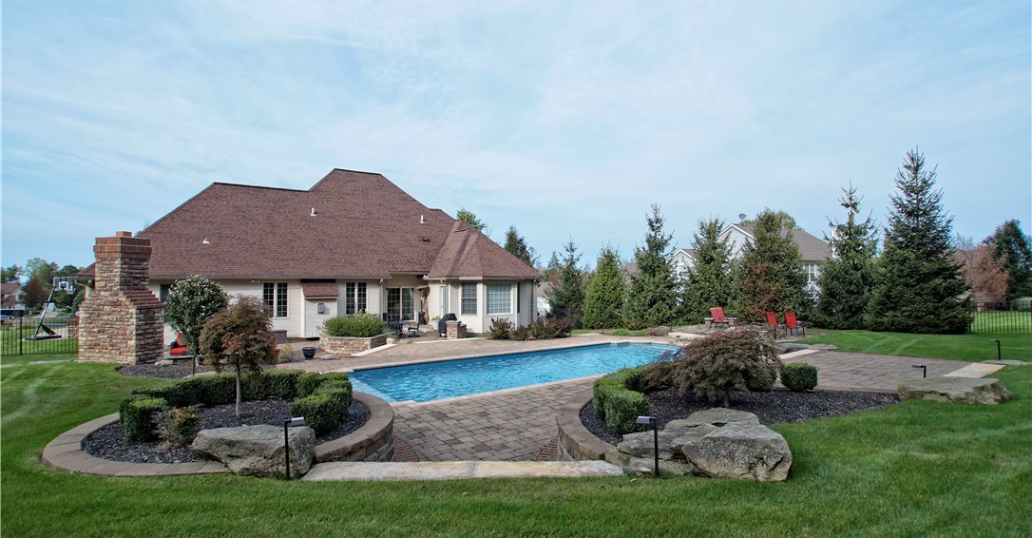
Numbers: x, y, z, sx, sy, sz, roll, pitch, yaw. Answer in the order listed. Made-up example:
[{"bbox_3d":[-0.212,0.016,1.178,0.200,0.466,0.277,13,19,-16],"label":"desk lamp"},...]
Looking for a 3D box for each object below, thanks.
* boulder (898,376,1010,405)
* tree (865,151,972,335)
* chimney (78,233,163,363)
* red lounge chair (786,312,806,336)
[{"bbox_3d":[8.400,2.366,8.857,1.650,0.340,0.900,0,-1,13],"label":"boulder"},{"bbox_3d":[18.100,-1.315,20.641,3.600,8.100,3.600,-1,-2,41],"label":"tree"},{"bbox_3d":[-12.870,0.869,14.936,2.400,4.200,0.950,0,-1,15],"label":"chimney"},{"bbox_3d":[11.971,2.378,19.600,0.750,1.040,0.600,1,-2,-37],"label":"red lounge chair"}]

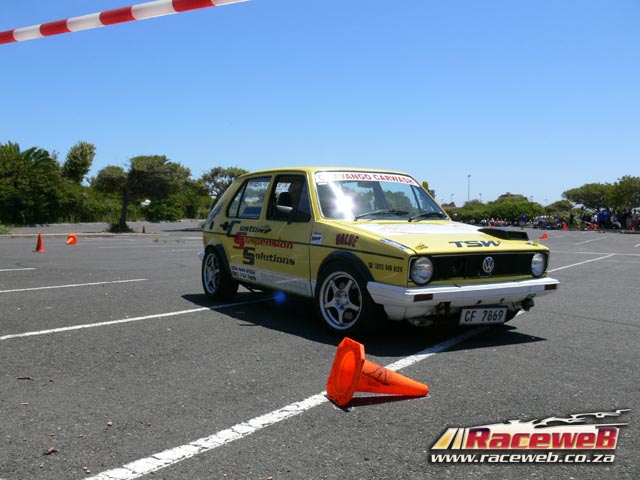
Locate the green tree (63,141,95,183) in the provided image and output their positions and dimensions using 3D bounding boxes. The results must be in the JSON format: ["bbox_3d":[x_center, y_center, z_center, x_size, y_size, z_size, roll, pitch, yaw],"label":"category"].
[{"bbox_3d":[-21.646,-5.243,58.000,3.050,7.350,3.400,1,2,0],"label":"green tree"}]

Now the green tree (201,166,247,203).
[{"bbox_3d":[-9.434,-4.743,66.000,5.300,5.510,5.000,1,2,0],"label":"green tree"}]

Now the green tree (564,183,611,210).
[{"bbox_3d":[22.821,-2.805,55.000,4.420,4.160,4.400,1,2,0],"label":"green tree"}]

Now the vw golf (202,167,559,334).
[{"bbox_3d":[0.200,0.008,6.030,1.650,1.350,3.760,0,2,-32],"label":"vw golf"}]

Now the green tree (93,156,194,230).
[{"bbox_3d":[-9.546,-2.488,35.000,5.520,4.060,5.000,1,2,0],"label":"green tree"}]

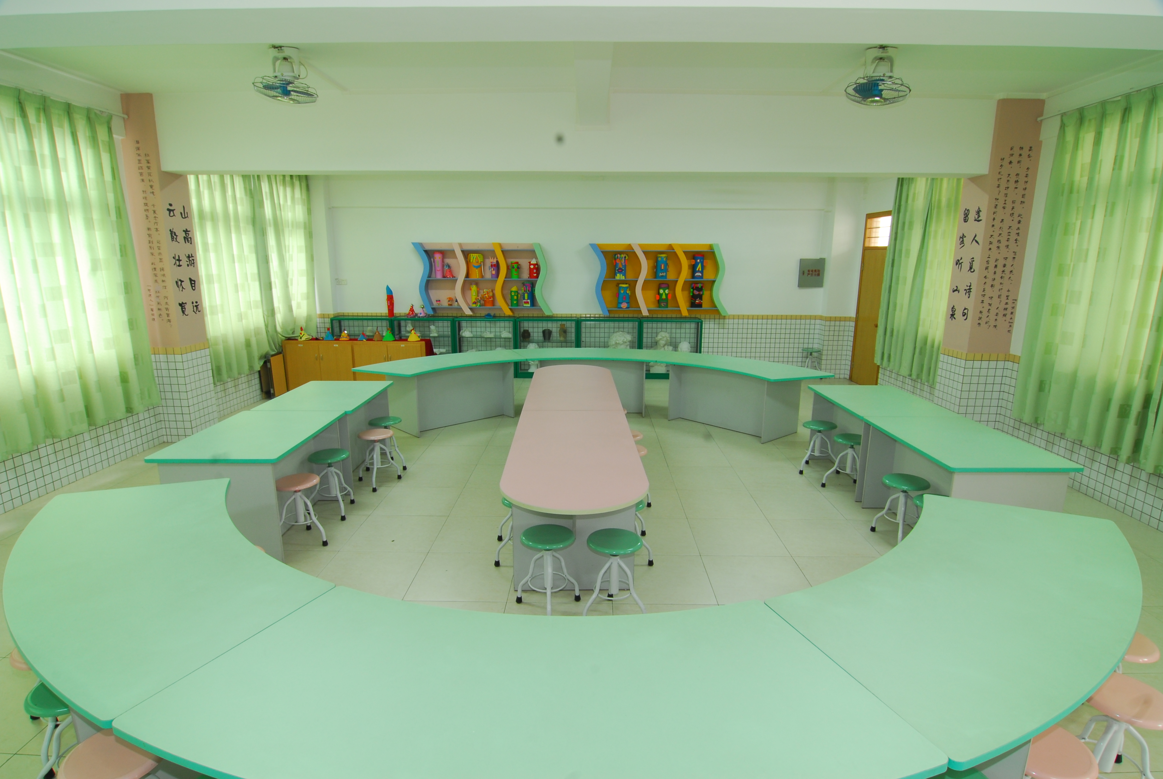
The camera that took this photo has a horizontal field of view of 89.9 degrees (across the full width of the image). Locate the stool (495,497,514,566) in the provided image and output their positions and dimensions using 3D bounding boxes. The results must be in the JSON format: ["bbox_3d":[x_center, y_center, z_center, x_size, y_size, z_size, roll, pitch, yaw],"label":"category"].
[{"bbox_3d":[-0.364,0.927,3.750,0.370,0.465,0.370,0,13,1],"label":"stool"}]

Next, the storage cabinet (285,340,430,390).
[{"bbox_3d":[-3.176,-0.326,8.390,1.990,0.790,0.370,0,13,1],"label":"storage cabinet"}]

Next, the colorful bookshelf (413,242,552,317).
[{"bbox_3d":[-1.571,-1.803,9.400,2.220,1.130,0.220,0,13,1],"label":"colorful bookshelf"}]

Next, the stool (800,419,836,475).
[{"bbox_3d":[2.240,0.549,5.517,0.360,0.463,0.360,0,12,1],"label":"stool"}]

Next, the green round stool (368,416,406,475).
[{"bbox_3d":[-1.863,0.517,5.584,0.360,0.469,0.360,0,12,0],"label":"green round stool"}]

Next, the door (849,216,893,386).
[{"bbox_3d":[4.580,-1.382,9.143,0.080,2.693,0.979,0,12,1],"label":"door"}]

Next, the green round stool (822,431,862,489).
[{"bbox_3d":[2.344,0.643,5.079,0.360,0.469,0.360,0,12,1],"label":"green round stool"}]

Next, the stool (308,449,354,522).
[{"bbox_3d":[-1.958,0.737,4.525,0.370,0.475,0.370,0,13,1],"label":"stool"}]

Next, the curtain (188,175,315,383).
[{"bbox_3d":[-4.267,-1.687,7.871,0.200,2.770,2.920,0,13,1],"label":"curtain"}]

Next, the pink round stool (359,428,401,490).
[{"bbox_3d":[-1.810,0.609,5.164,0.360,0.471,0.360,0,12,0],"label":"pink round stool"}]

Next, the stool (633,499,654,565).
[{"bbox_3d":[0.260,0.939,3.704,0.370,0.465,0.370,0,13,1],"label":"stool"}]

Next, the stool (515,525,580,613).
[{"bbox_3d":[-0.185,1.042,3.234,0.375,0.475,0.370,0,13,1],"label":"stool"}]

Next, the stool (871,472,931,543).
[{"bbox_3d":[2.272,0.857,4.118,0.360,0.464,0.360,0,12,1],"label":"stool"}]

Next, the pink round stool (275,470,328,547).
[{"bbox_3d":[-1.974,0.851,4.078,0.360,0.464,0.360,0,12,0],"label":"pink round stool"}]

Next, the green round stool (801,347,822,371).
[{"bbox_3d":[3.726,-0.394,9.462,0.370,0.475,0.370,0,13,1],"label":"green round stool"}]

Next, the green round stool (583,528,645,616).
[{"bbox_3d":[0.182,1.040,3.216,0.360,0.479,0.360,0,12,0],"label":"green round stool"}]

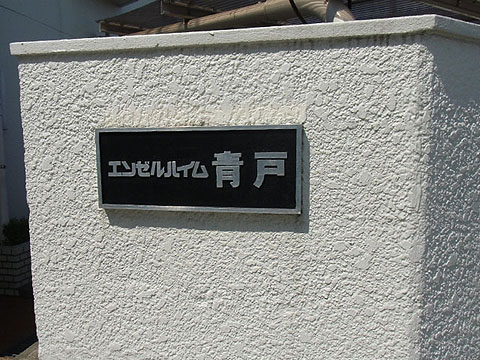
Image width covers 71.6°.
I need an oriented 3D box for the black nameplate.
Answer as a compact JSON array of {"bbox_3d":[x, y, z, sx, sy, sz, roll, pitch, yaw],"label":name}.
[{"bbox_3d":[-0.123,-0.030,0.926,0.580,0.229,0.030,1,5,10],"label":"black nameplate"}]

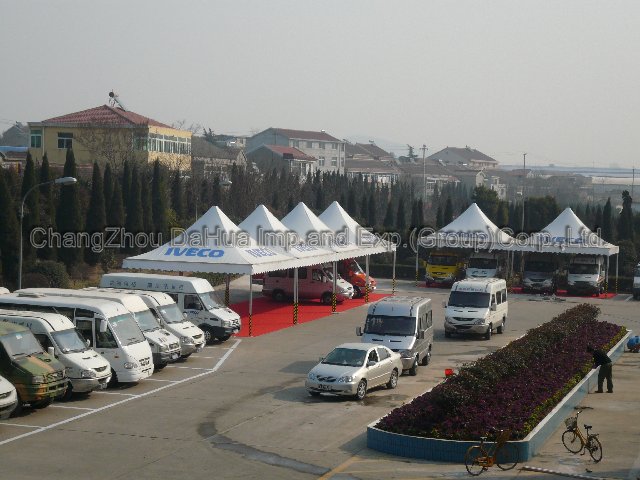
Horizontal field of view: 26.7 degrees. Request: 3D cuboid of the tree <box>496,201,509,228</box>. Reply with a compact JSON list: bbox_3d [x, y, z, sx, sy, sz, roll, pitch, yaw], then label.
[{"bbox_3d":[13.046,0.005,96.093,1.100,5.566,1.100,2,3,8],"label":"tree"}]

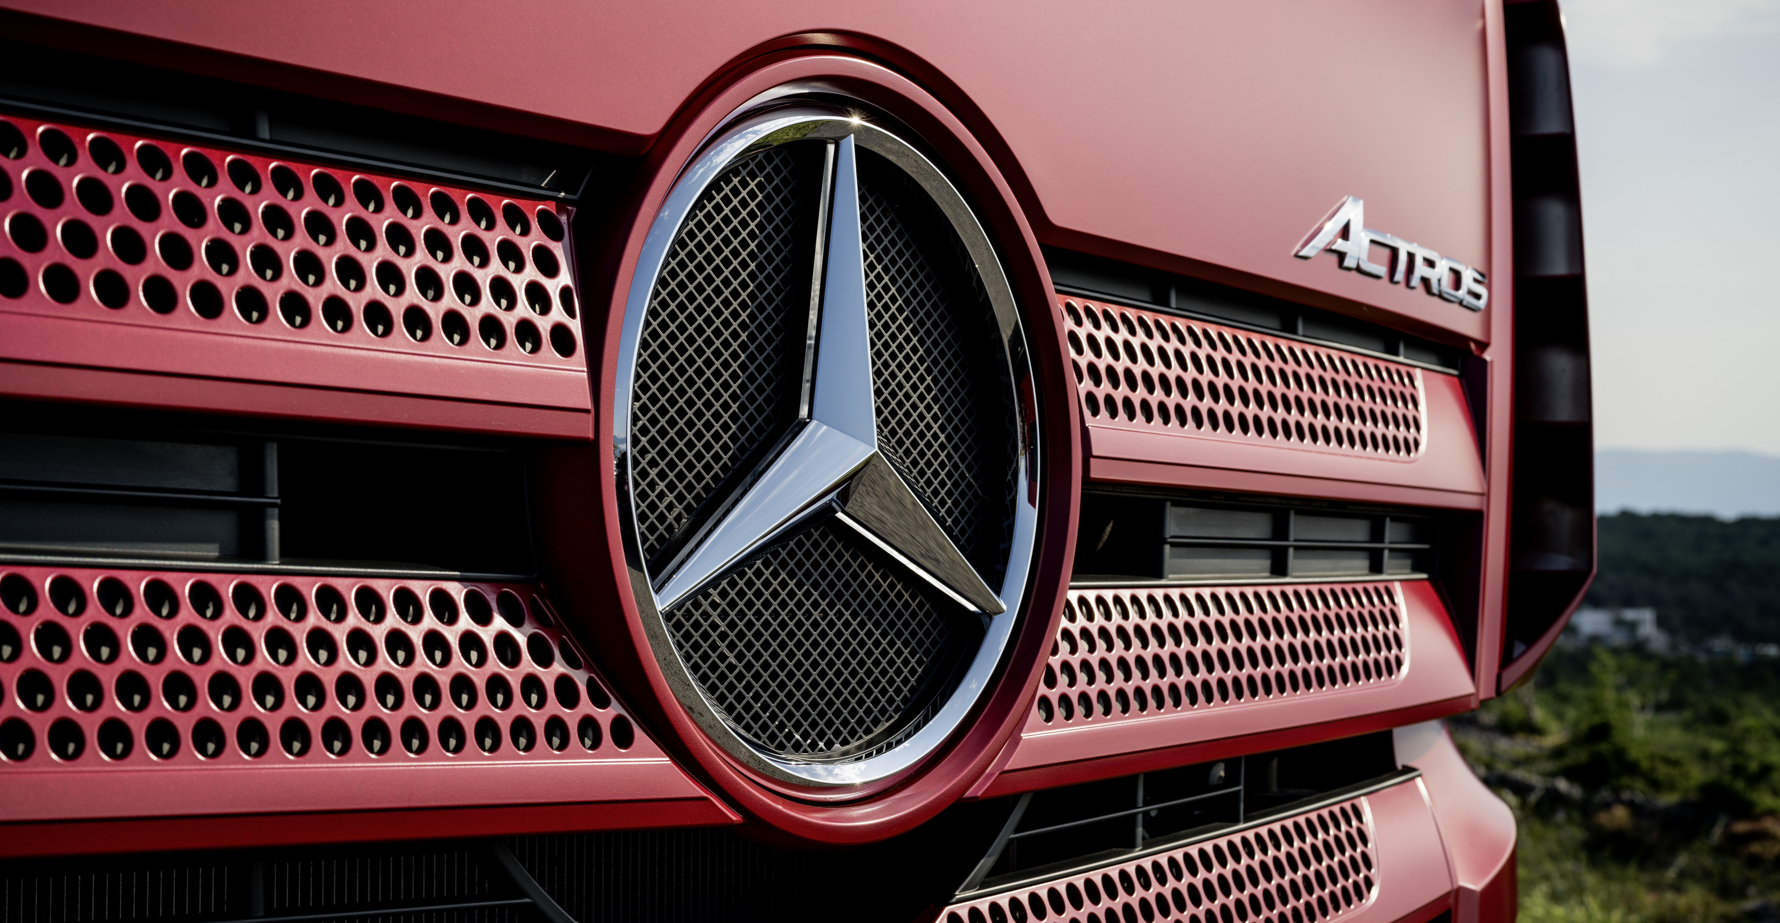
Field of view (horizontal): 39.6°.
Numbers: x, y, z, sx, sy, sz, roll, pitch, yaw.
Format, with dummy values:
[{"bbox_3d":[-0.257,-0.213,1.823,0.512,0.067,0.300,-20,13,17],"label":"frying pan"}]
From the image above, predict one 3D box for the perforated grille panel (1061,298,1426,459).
[{"bbox_3d":[0.287,-0.053,1.864,0.040,0.082,0.575,-3,-4,35],"label":"perforated grille panel"}]

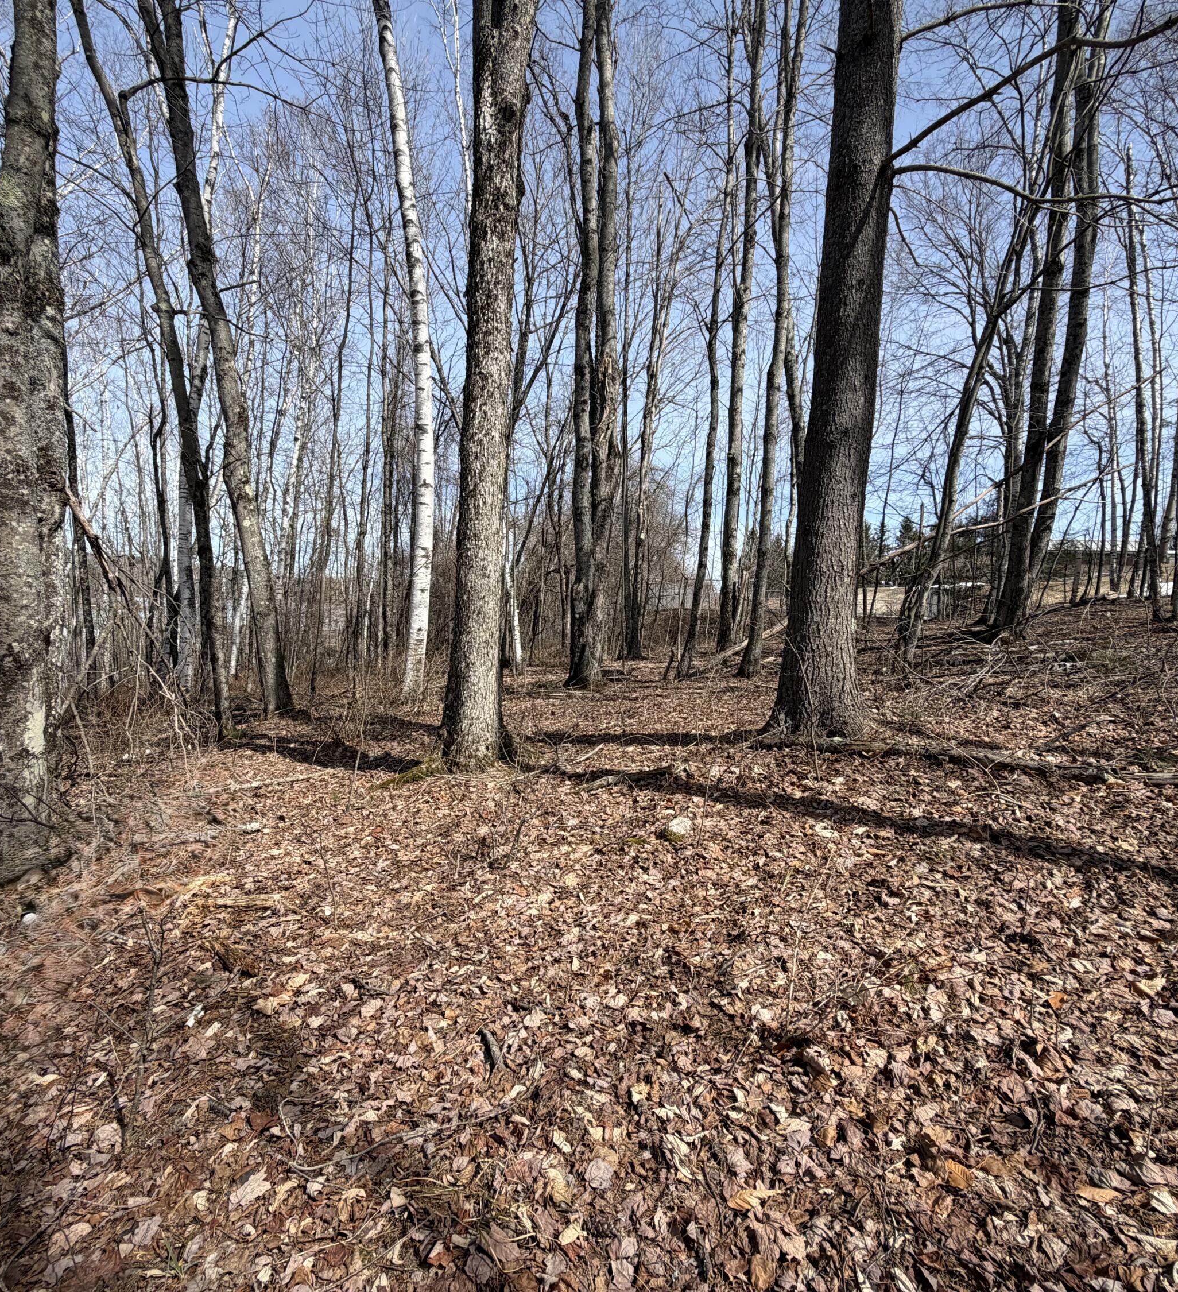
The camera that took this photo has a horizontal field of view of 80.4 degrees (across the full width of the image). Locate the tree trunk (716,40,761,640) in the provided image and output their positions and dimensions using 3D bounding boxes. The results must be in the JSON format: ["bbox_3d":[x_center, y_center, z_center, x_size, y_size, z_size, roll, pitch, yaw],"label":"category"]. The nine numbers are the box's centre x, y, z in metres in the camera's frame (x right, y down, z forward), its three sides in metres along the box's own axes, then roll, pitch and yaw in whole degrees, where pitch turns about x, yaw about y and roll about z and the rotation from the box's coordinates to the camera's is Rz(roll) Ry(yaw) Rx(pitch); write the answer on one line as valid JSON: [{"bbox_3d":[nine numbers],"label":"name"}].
[{"bbox_3d":[3.447,-6.676,15.835,0.440,13.680,0.420,2,4,0],"label":"tree trunk"}]

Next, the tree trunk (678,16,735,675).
[{"bbox_3d":[2.039,-4.884,11.929,0.400,10.930,0.340,3,4,0],"label":"tree trunk"}]

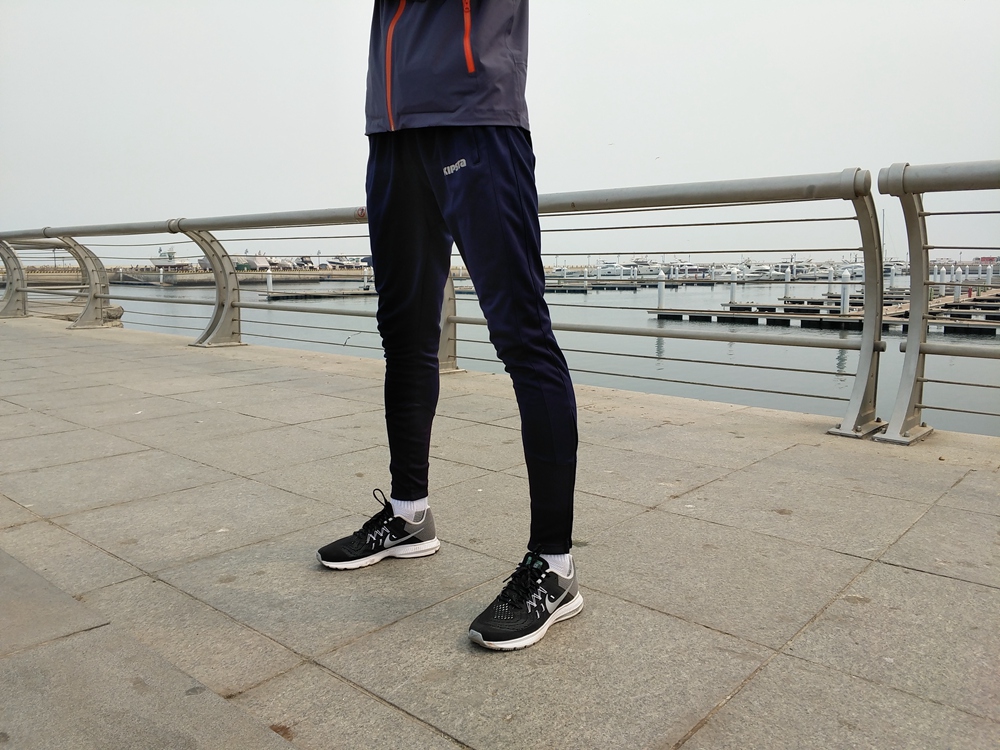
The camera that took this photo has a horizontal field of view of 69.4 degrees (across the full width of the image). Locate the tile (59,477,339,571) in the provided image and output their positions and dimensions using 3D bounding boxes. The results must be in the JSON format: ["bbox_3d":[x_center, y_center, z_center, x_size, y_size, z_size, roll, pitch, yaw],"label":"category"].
[{"bbox_3d":[-0.867,0.428,2.111,0.605,0.030,0.600,8,11,41],"label":"tile"}]

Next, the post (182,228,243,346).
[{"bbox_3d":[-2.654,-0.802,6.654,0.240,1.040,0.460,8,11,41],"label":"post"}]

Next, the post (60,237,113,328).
[{"bbox_3d":[-4.869,-1.075,8.425,0.140,1.040,0.460,8,11,41],"label":"post"}]

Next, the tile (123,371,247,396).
[{"bbox_3d":[-1.965,0.072,4.483,0.590,0.030,0.590,8,12,40],"label":"tile"}]

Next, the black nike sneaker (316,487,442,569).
[{"bbox_3d":[-0.303,0.404,1.808,0.300,0.130,0.110,-2,9,-11],"label":"black nike sneaker"}]

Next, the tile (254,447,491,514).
[{"bbox_3d":[-0.451,0.369,2.557,0.600,0.030,0.600,8,12,40],"label":"tile"}]

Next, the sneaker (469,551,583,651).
[{"bbox_3d":[0.057,0.452,1.463,0.295,0.120,0.110,-7,11,-38],"label":"sneaker"}]

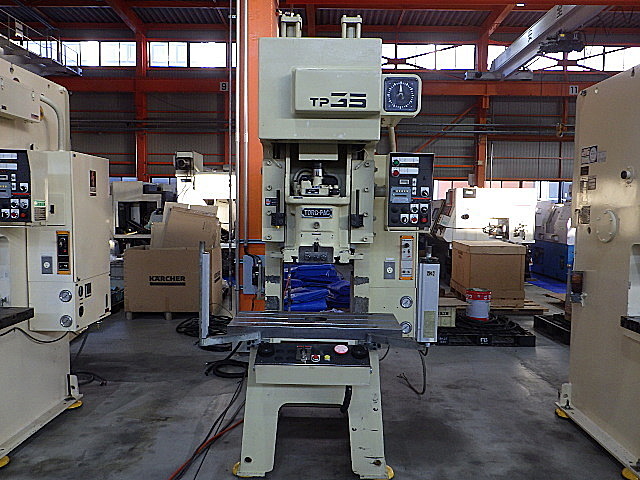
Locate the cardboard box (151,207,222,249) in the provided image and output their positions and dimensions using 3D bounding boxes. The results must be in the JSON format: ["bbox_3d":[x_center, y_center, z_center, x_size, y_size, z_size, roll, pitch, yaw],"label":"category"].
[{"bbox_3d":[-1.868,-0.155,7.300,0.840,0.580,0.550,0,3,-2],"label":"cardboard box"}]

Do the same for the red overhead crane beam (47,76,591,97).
[{"bbox_3d":[-0.056,-5.704,19.300,20.280,0.530,0.320,1,3,0],"label":"red overhead crane beam"}]

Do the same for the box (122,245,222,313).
[{"bbox_3d":[-2.040,0.519,7.365,1.170,0.830,0.980,0,3,-3],"label":"box"}]

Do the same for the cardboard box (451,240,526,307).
[{"bbox_3d":[2.562,0.499,7.919,0.810,0.880,1.050,1,3,2],"label":"cardboard box"}]

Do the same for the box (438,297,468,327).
[{"bbox_3d":[1.458,0.865,6.192,0.330,0.260,0.400,1,3,2],"label":"box"}]

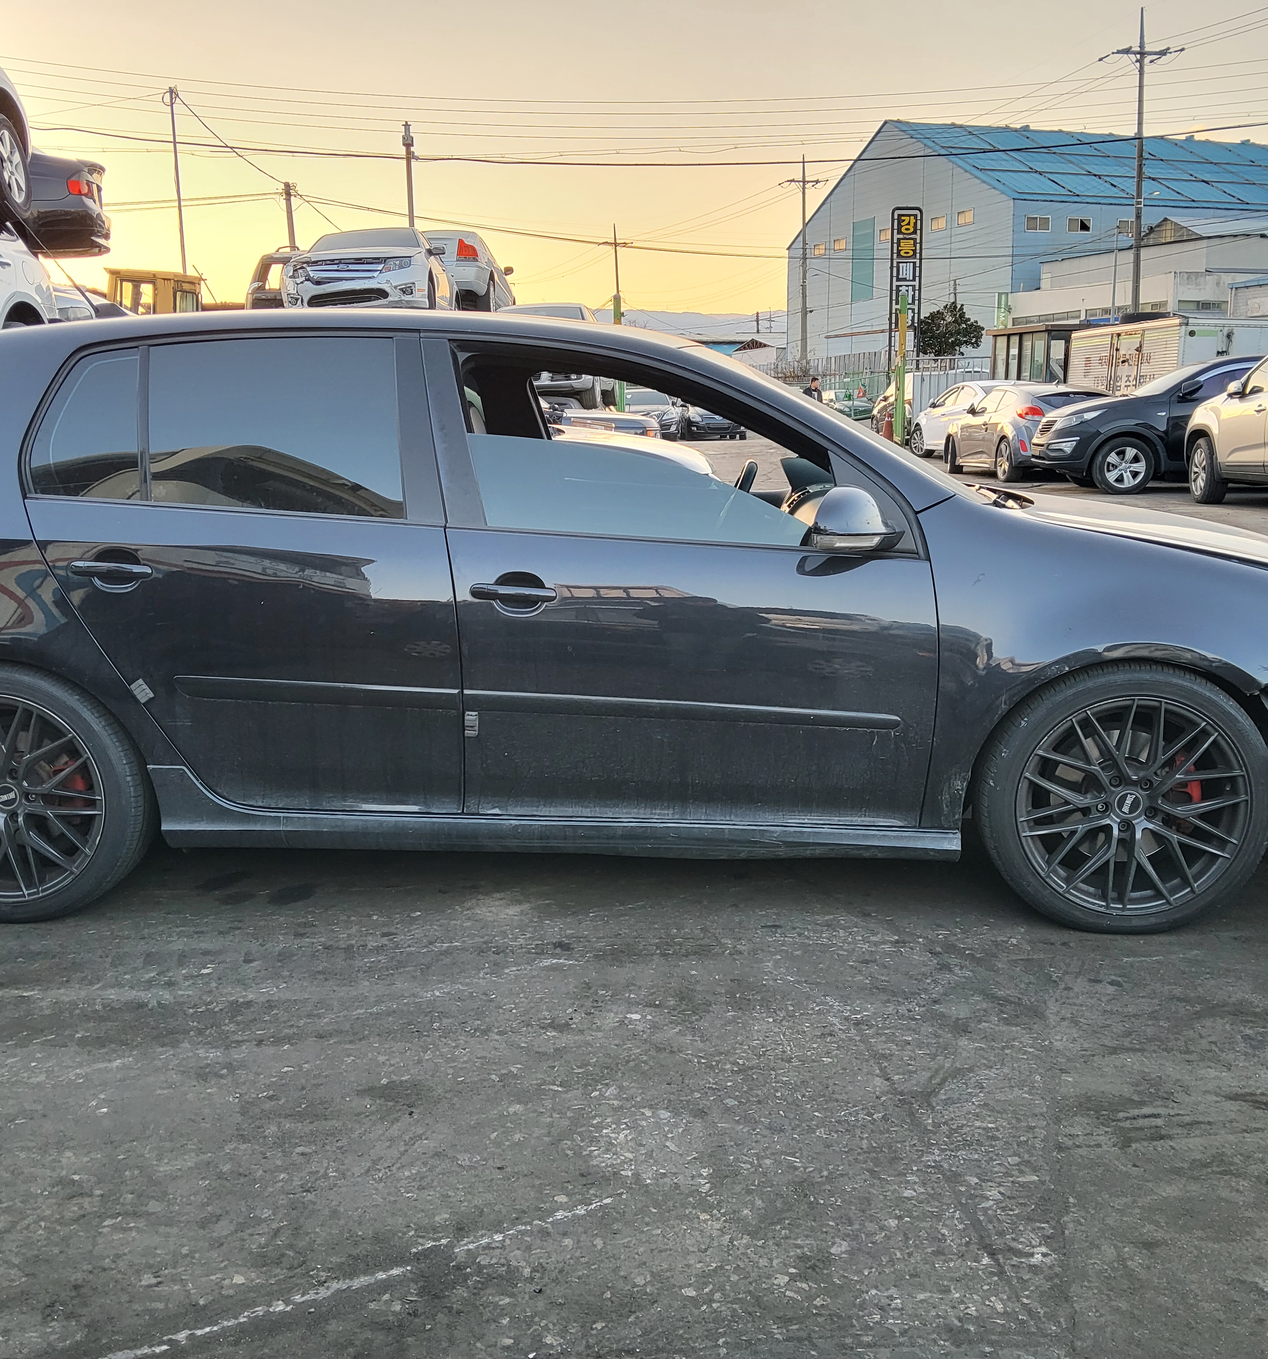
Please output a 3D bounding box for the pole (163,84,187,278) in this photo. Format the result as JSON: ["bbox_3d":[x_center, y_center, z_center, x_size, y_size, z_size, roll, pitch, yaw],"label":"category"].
[{"bbox_3d":[-13.330,-12.070,40.400,0.250,10.300,0.250,-1,12,0],"label":"pole"}]

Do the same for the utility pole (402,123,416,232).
[{"bbox_3d":[-7.102,-12.857,44.283,0.380,9.921,0.380,-1,12,0],"label":"utility pole"}]

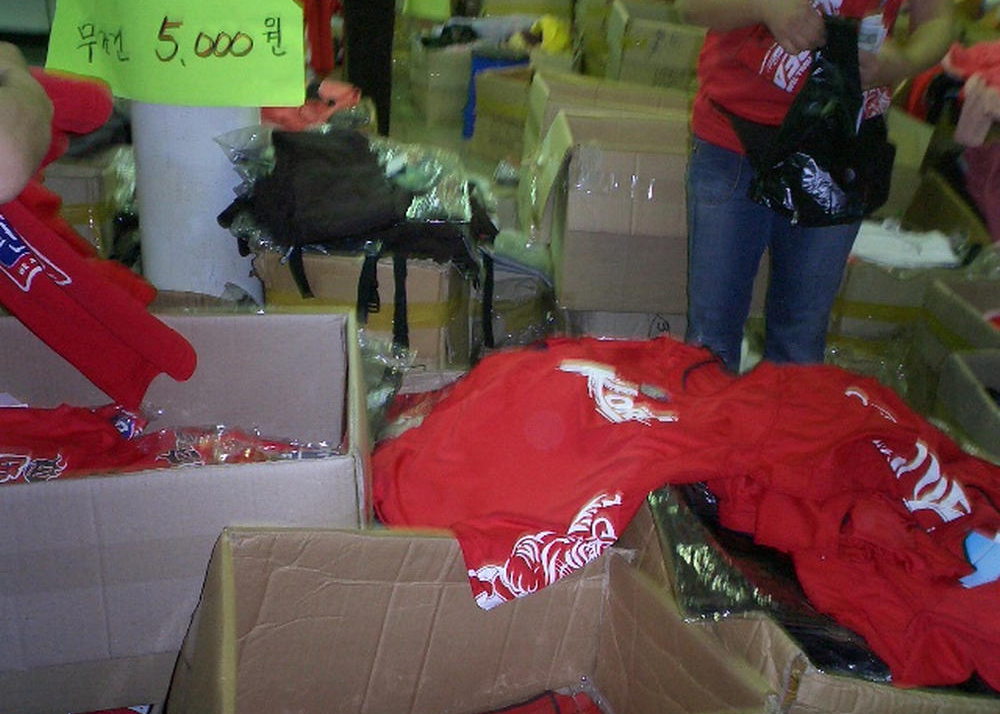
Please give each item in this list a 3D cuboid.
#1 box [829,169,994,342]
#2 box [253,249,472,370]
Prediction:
[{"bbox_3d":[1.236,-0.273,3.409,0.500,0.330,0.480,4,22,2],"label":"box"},{"bbox_3d":[-0.306,-0.167,2.547,0.430,0.240,0.360,5,23,5],"label":"box"}]

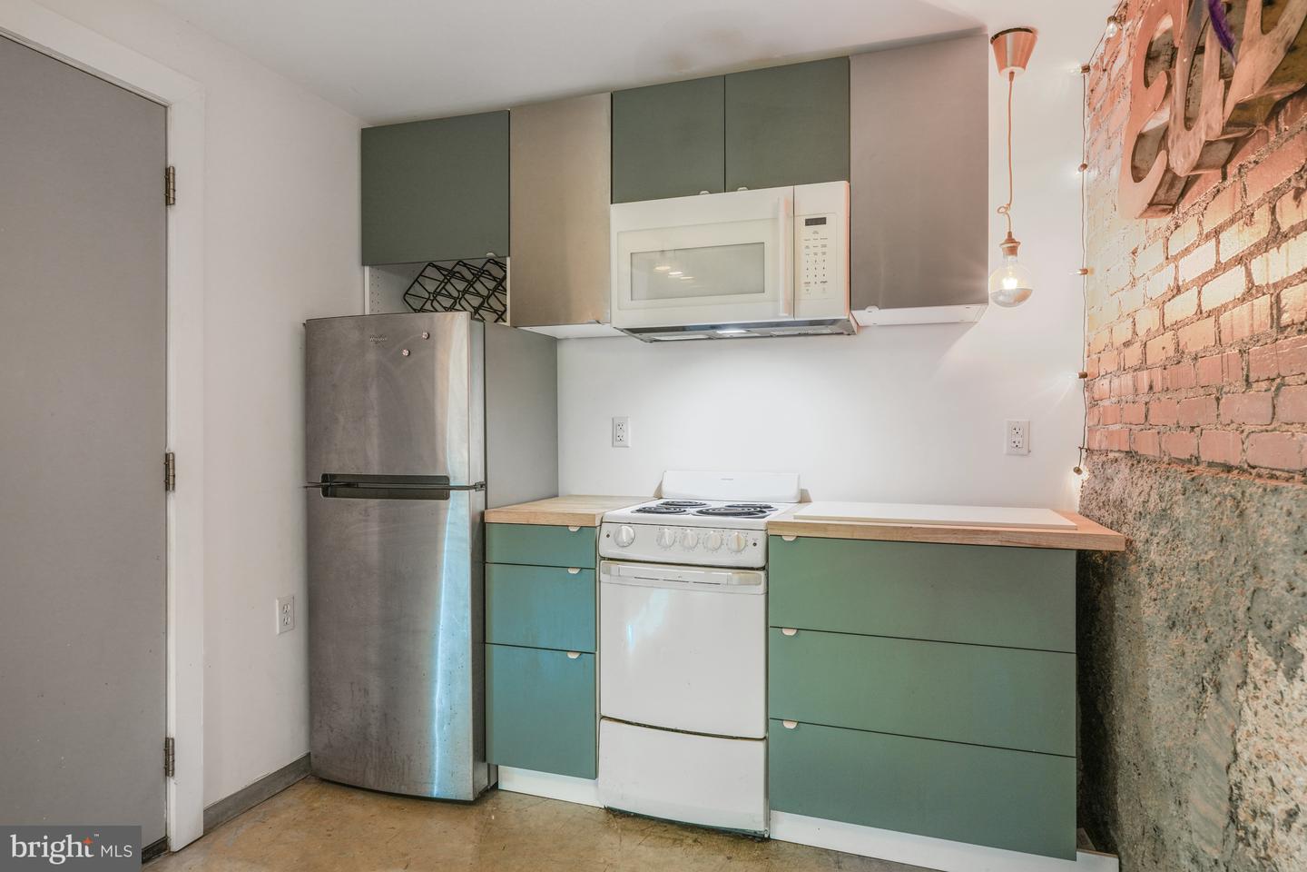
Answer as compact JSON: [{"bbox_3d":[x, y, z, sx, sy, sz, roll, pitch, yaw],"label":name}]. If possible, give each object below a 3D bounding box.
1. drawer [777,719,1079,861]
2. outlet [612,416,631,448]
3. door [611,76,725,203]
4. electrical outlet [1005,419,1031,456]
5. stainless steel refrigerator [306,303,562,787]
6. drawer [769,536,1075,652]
[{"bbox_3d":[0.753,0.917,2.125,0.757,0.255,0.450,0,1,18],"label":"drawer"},{"bbox_3d":[-0.128,-0.013,2.819,0.070,0.115,0.009,0,1,18],"label":"outlet"},{"bbox_3d":[0.048,-0.943,2.350,0.377,0.378,0.022,0,0,18],"label":"door"},{"bbox_3d":[1.198,0.008,2.386,0.072,0.115,0.010,0,0,18],"label":"electrical outlet"},{"bbox_3d":[-0.753,0.383,2.603,0.610,1.522,0.685,0,1,18],"label":"stainless steel refrigerator"},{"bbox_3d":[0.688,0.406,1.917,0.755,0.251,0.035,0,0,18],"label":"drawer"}]

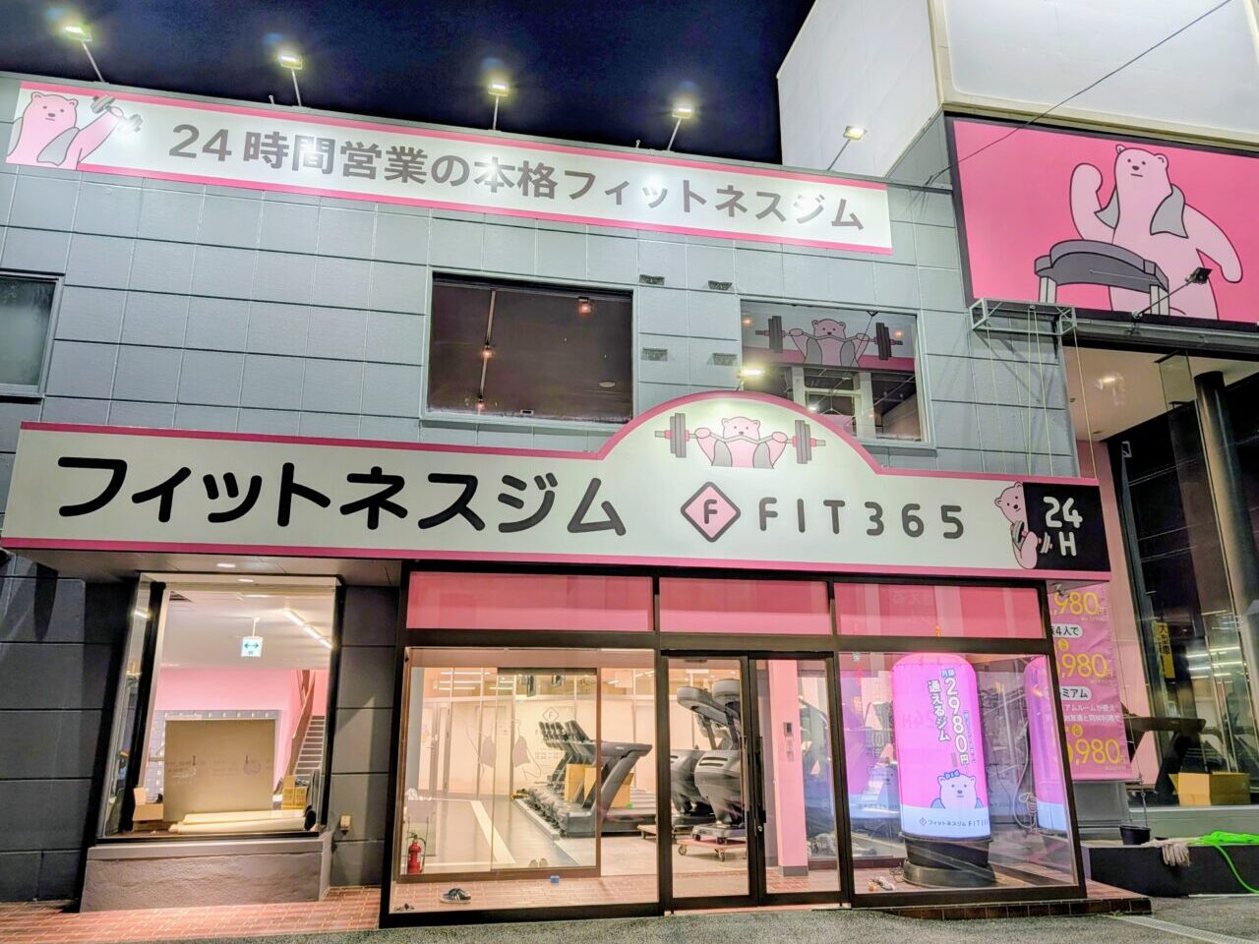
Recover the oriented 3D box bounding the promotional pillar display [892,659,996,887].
[{"bbox_3d":[3.098,2.880,8.716,0.860,2.140,0.860,1,-14,-3],"label":"promotional pillar display"}]

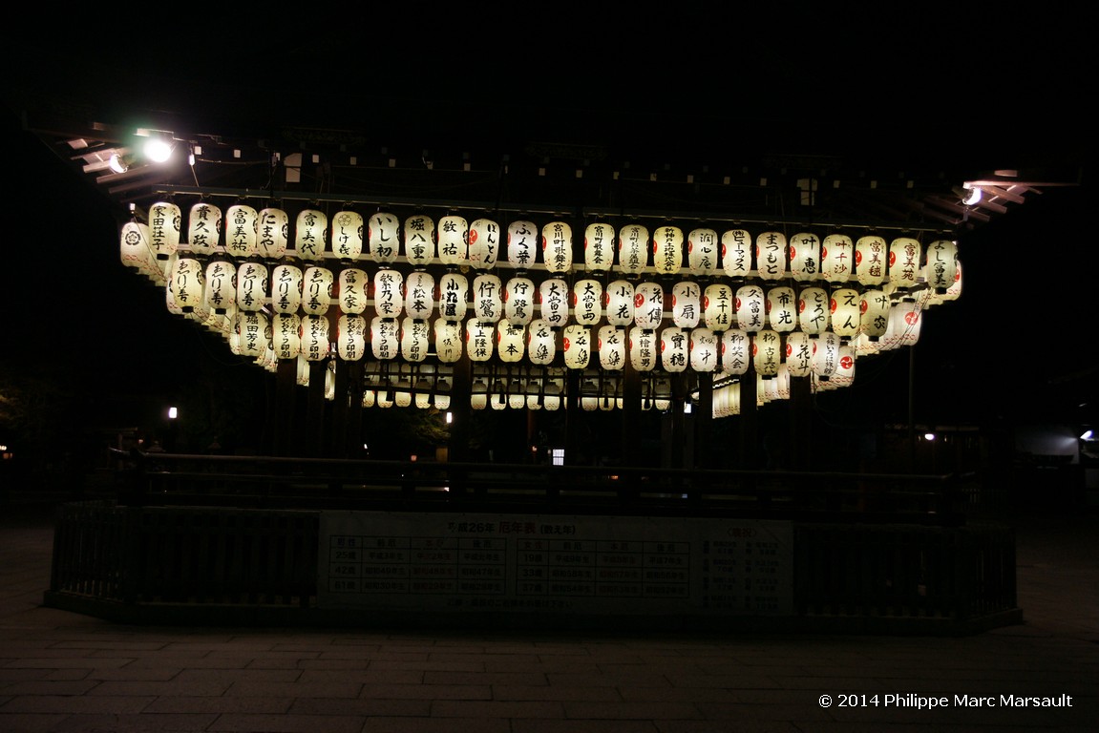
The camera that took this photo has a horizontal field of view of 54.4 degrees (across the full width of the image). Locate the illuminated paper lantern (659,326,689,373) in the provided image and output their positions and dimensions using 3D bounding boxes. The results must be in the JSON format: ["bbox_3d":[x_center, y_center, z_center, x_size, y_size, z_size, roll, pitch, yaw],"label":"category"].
[{"bbox_3d":[1.610,-0.210,13.804,0.350,0.620,0.350,2,-6,-5],"label":"illuminated paper lantern"}]

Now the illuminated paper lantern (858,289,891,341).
[{"bbox_3d":[3.695,-0.591,12.145,0.335,0.585,0.335,2,-5,-4],"label":"illuminated paper lantern"}]

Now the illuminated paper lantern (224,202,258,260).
[{"bbox_3d":[-3.305,-1.452,11.487,0.330,0.560,0.330,2,-6,-4],"label":"illuminated paper lantern"}]

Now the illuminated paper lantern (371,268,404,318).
[{"bbox_3d":[-1.831,-0.817,12.187,0.335,0.570,0.335,2,-6,-3],"label":"illuminated paper lantern"}]

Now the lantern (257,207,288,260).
[{"bbox_3d":[-2.977,-1.429,11.508,0.330,0.560,0.330,2,-6,-4],"label":"lantern"}]

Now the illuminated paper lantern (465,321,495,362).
[{"bbox_3d":[-0.827,-0.331,12.767,0.310,0.540,0.310,2,-6,-4],"label":"illuminated paper lantern"}]

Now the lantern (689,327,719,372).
[{"bbox_3d":[1.671,-0.170,11.545,0.295,0.510,0.295,2,-5,-5],"label":"lantern"}]

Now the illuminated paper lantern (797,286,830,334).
[{"bbox_3d":[3.096,-0.643,12.509,0.310,0.540,0.310,2,-6,-4],"label":"illuminated paper lantern"}]

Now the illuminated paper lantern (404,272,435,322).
[{"bbox_3d":[-1.472,-0.793,12.155,0.310,0.540,0.310,2,-6,-4],"label":"illuminated paper lantern"}]

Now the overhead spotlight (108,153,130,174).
[{"bbox_3d":[-4.080,-1.927,10.148,0.190,0.200,0.200,-32,-13,12],"label":"overhead spotlight"}]

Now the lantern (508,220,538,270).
[{"bbox_3d":[-0.261,-1.191,10.540,0.295,0.510,0.295,2,-5,-5],"label":"lantern"}]

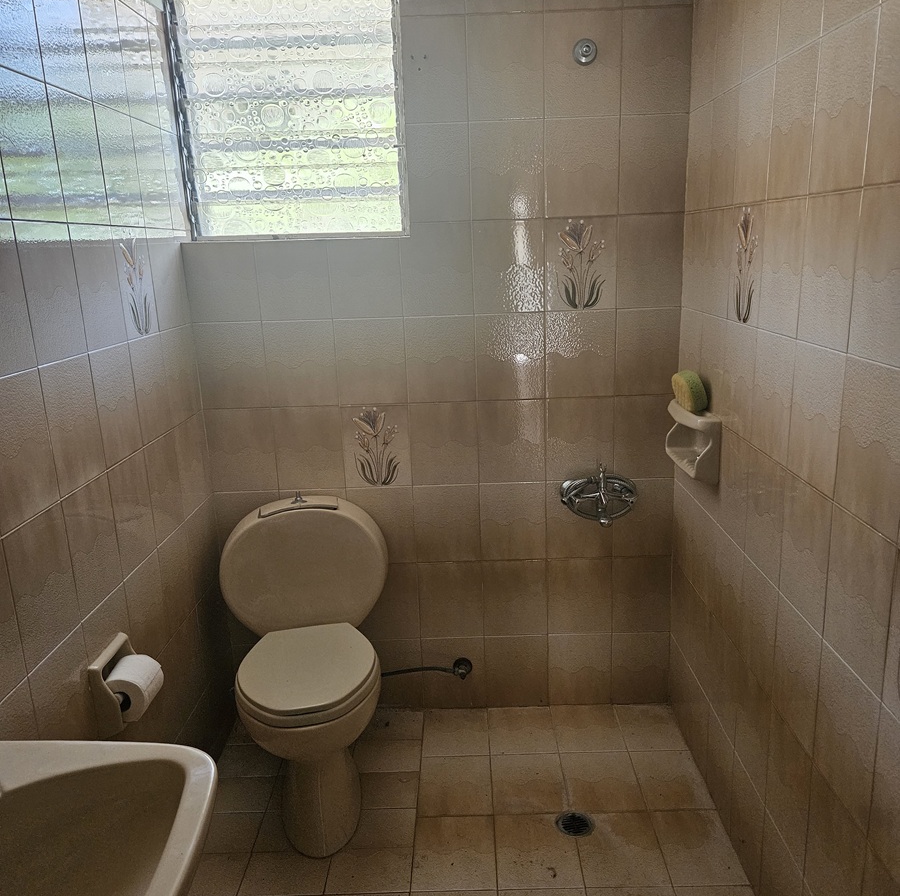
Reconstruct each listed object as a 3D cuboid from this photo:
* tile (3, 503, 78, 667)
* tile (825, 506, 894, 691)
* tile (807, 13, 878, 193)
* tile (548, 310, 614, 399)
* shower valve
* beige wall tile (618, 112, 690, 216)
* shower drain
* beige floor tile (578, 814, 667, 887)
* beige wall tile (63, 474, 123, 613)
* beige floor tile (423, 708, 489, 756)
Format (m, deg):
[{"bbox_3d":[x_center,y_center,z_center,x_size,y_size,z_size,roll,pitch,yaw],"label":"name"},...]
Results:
[{"bbox_3d":[-0.738,0.248,1.445,0.010,0.251,0.200,-2,14,1],"label":"tile"},{"bbox_3d":[0.660,0.238,1.279,0.010,0.251,0.200,-2,14,1],"label":"tile"},{"bbox_3d":[0.630,-0.541,1.274,0.010,0.250,0.199,-2,14,1],"label":"tile"},{"bbox_3d":[0.377,-0.271,2.289,0.200,0.251,0.010,-2,14,1],"label":"tile"},{"bbox_3d":[0.428,0.137,2.321,0.208,0.159,0.130,-2,14,1],"label":"shower valve"},{"bbox_3d":[0.549,-0.766,2.157,0.181,0.250,0.010,-2,14,1],"label":"beige wall tile"},{"bbox_3d":[0.322,0.966,2.039,0.097,0.010,0.097,-2,14,1],"label":"shower drain"},{"bbox_3d":[0.415,0.988,1.961,0.200,0.010,0.251,-2,14,1],"label":"beige floor tile"},{"bbox_3d":[-0.737,0.199,1.643,0.010,0.250,0.199,-2,14,1],"label":"beige wall tile"},{"bbox_3d":[0.018,0.875,2.447,0.199,0.010,0.243,-2,14,1],"label":"beige floor tile"}]

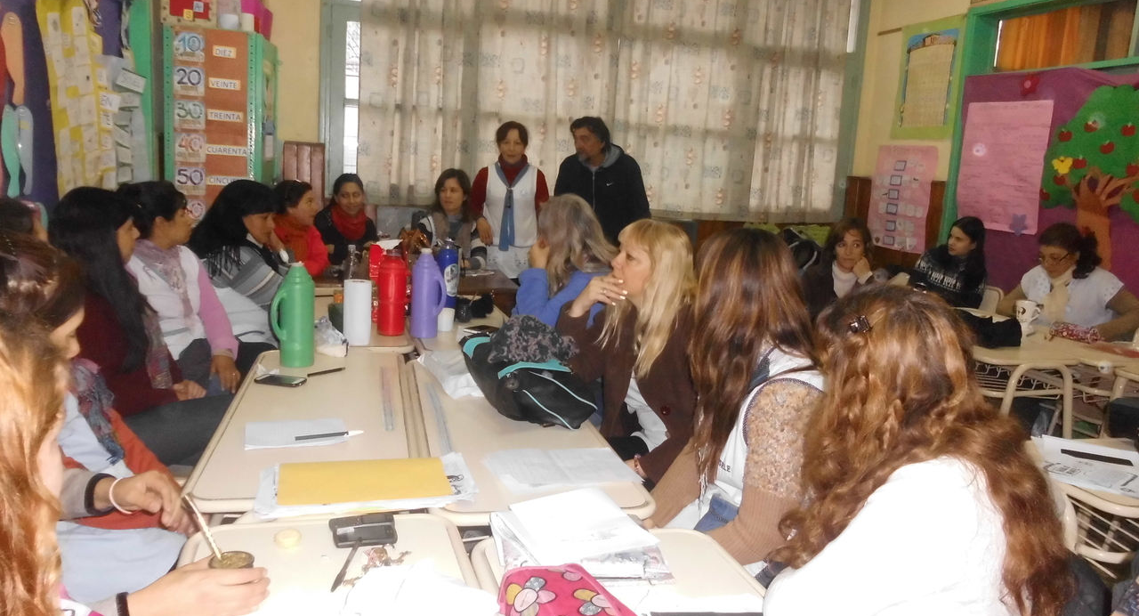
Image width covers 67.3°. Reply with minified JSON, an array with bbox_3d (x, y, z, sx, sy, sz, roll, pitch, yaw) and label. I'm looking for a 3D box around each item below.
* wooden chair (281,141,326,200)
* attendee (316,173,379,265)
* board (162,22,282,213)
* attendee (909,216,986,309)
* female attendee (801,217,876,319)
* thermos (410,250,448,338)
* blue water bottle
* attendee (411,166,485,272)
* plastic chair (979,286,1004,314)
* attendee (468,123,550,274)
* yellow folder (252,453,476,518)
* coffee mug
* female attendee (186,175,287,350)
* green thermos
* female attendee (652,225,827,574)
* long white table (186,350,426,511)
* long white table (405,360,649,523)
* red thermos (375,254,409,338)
[{"bbox_3d":[-1.576,-0.497,5.015,0.380,0.930,0.420,1,11,-16],"label":"wooden chair"},{"bbox_3d":[-1.147,-0.057,4.349,0.460,1.240,0.680,1,11,-16],"label":"attendee"},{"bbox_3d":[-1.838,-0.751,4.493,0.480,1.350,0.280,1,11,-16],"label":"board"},{"bbox_3d":[2.071,0.109,4.881,0.600,1.230,0.470,-1,11,-26],"label":"attendee"},{"bbox_3d":[1.097,0.217,3.735,0.500,1.205,0.720,10,12,32],"label":"female attendee"},{"bbox_3d":[-0.494,-0.055,3.039,0.130,0.312,0.097,2,11,-8],"label":"thermos"},{"bbox_3d":[-0.472,-0.107,3.341,0.079,0.315,0.079,2,11,-8],"label":"blue water bottle"},{"bbox_3d":[-0.606,-0.073,4.459,0.470,1.270,0.680,1,11,-13],"label":"attendee"},{"bbox_3d":[2.187,0.299,5.033,0.470,0.820,0.420,-1,11,-26],"label":"plastic chair"},{"bbox_3d":[-0.391,-0.315,5.113,0.460,1.566,0.300,3,11,-5],"label":"attendee"},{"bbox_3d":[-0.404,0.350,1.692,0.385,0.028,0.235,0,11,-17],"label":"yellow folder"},{"bbox_3d":[2.102,0.020,3.920,0.104,0.103,0.085,9,12,28],"label":"coffee mug"},{"bbox_3d":[-1.278,0.151,3.380,0.650,1.250,0.500,2,10,-10],"label":"female attendee"},{"bbox_3d":[-0.833,0.018,2.572,0.136,0.305,0.106,0,11,-18],"label":"green thermos"},{"bbox_3d":[0.342,0.475,1.931,0.620,1.290,0.480,6,10,16],"label":"female attendee"},{"bbox_3d":[-0.660,0.620,2.255,0.455,0.740,1.210,1,11,-13],"label":"long white table"},{"bbox_3d":[-0.202,0.654,2.327,0.460,0.740,1.240,1,10,-13],"label":"long white table"},{"bbox_3d":[-0.667,-0.062,3.216,0.108,0.316,0.130,1,10,-12],"label":"red thermos"}]

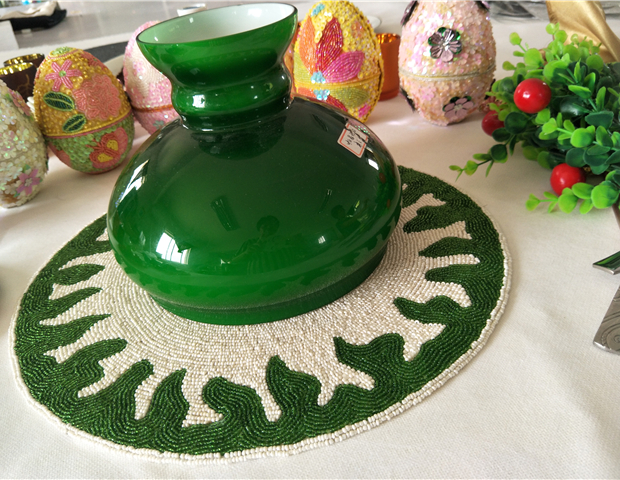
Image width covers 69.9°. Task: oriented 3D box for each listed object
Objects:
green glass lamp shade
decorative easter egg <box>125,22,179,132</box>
[{"bbox_3d":[-0.047,-0.071,0.329,0.233,0.168,0.233,-9,35,0],"label":"green glass lamp shade"},{"bbox_3d":[-0.163,-0.180,0.531,0.103,0.146,0.103,-9,35,0],"label":"decorative easter egg"}]

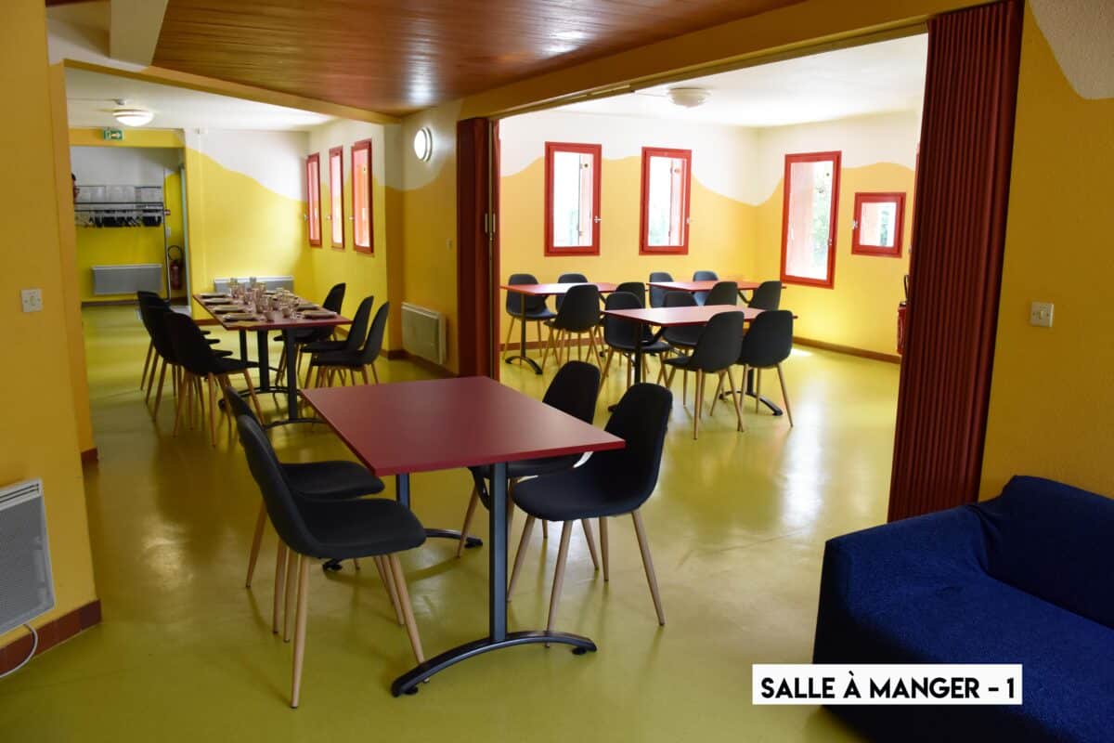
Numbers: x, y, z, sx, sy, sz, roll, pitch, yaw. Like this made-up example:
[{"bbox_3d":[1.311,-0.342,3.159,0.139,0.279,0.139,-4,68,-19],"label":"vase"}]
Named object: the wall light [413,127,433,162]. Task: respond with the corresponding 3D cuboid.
[{"bbox_3d":[-1.234,-2.074,7.617,0.110,0.325,0.325,-5,12,-28],"label":"wall light"}]

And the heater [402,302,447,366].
[{"bbox_3d":[-1.228,-0.364,7.746,0.090,0.450,1.060,-5,12,-28],"label":"heater"}]

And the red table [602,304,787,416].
[{"bbox_3d":[1.055,-0.057,6.313,1.200,0.760,0.800,-5,12,-28],"label":"red table"}]

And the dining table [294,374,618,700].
[{"bbox_3d":[-0.411,0.513,3.050,0.800,0.750,1.200,-4,11,-26],"label":"dining table"}]

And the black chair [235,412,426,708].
[{"bbox_3d":[-0.695,0.531,2.625,0.555,0.855,0.450,-4,11,-24],"label":"black chair"}]

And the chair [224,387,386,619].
[{"bbox_3d":[-0.937,0.461,3.149,0.520,0.850,0.440,-5,12,-27],"label":"chair"}]

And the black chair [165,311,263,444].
[{"bbox_3d":[-2.236,0.009,5.469,0.440,0.850,0.520,8,13,32],"label":"black chair"}]

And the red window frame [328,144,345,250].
[{"bbox_3d":[-2.572,-2.010,9.748,0.080,1.180,0.660,-5,12,-28],"label":"red window frame"}]

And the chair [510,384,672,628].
[{"bbox_3d":[0.111,0.473,3.023,0.555,0.855,0.450,-4,11,-26],"label":"chair"}]

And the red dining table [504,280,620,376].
[{"bbox_3d":[0.146,-0.446,8.328,1.200,0.760,0.800,-5,12,-27],"label":"red dining table"}]

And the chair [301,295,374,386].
[{"bbox_3d":[-1.666,-0.154,6.357,0.555,0.855,0.450,-4,11,-23],"label":"chair"}]

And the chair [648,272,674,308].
[{"bbox_3d":[1.209,-0.611,8.839,0.450,0.845,0.530,-5,12,-28],"label":"chair"}]

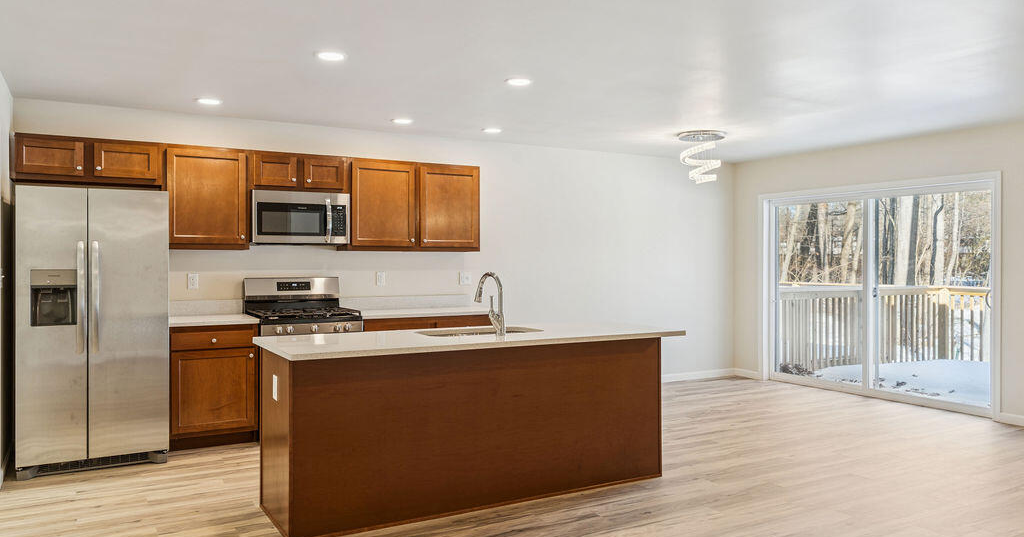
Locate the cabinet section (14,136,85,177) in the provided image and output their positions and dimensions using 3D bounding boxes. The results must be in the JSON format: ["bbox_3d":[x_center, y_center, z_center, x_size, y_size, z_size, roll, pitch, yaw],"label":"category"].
[{"bbox_3d":[-3.200,-0.753,4.953,0.392,0.249,0.319,0,0,-29],"label":"cabinet section"}]

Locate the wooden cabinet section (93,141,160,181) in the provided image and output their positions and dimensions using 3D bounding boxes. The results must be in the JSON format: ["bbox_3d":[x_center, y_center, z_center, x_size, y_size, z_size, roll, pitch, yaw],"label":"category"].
[{"bbox_3d":[-2.803,-0.754,5.175,0.410,0.244,0.319,0,0,-29],"label":"wooden cabinet section"}]

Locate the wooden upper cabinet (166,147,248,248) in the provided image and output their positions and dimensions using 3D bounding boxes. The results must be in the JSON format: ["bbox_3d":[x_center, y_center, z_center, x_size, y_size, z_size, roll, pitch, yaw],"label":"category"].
[{"bbox_3d":[-2.334,-0.523,5.433,0.590,0.760,0.335,0,0,-30],"label":"wooden upper cabinet"}]

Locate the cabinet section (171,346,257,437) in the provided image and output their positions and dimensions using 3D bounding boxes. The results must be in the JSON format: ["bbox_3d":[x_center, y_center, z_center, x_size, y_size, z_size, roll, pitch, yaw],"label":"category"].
[{"bbox_3d":[-2.253,0.859,5.315,0.568,0.625,0.607,0,0,-29],"label":"cabinet section"}]

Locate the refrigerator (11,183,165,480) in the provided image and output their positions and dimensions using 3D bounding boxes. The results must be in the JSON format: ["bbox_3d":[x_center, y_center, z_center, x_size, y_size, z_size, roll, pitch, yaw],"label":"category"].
[{"bbox_3d":[-2.810,0.387,4.814,0.834,1.786,0.835,0,0,-30],"label":"refrigerator"}]

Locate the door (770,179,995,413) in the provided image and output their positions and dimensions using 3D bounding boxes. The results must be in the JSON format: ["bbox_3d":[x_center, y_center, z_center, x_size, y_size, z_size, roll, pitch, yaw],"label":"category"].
[{"bbox_3d":[3.538,0.251,7.076,0.100,2.045,2.420,0,0,-30],"label":"door"}]

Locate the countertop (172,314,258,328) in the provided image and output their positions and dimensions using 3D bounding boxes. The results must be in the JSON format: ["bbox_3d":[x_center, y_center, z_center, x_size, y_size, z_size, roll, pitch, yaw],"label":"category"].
[{"bbox_3d":[-2.257,0.385,5.307,0.595,0.032,0.638,0,0,-30],"label":"countertop"}]

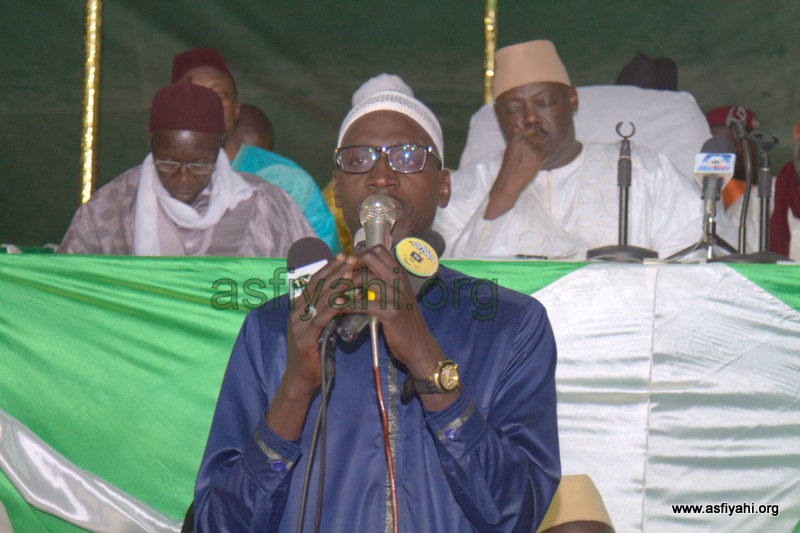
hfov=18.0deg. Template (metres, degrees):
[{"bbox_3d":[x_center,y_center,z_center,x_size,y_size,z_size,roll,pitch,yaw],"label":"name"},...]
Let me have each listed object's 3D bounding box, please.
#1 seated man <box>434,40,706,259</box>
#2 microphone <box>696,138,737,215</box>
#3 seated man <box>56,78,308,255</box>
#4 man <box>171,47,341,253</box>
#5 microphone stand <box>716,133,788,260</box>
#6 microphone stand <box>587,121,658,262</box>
[{"bbox_3d":[0.369,0.129,5.450,0.630,1.240,0.820,1,2,6],"label":"seated man"},{"bbox_3d":[0.619,-0.177,4.970,0.076,0.180,0.072,5,-30,0],"label":"microphone"},{"bbox_3d":[-0.466,0.179,5.500,0.580,1.150,0.820,1,2,-2],"label":"seated man"},{"bbox_3d":[-0.392,0.086,6.150,0.540,1.250,0.800,1,2,11],"label":"man"},{"bbox_3d":[0.708,-0.138,5.000,0.140,0.260,0.140,1,2,0],"label":"microphone stand"},{"bbox_3d":[0.439,-0.148,5.000,0.140,0.280,0.140,1,2,0],"label":"microphone stand"}]

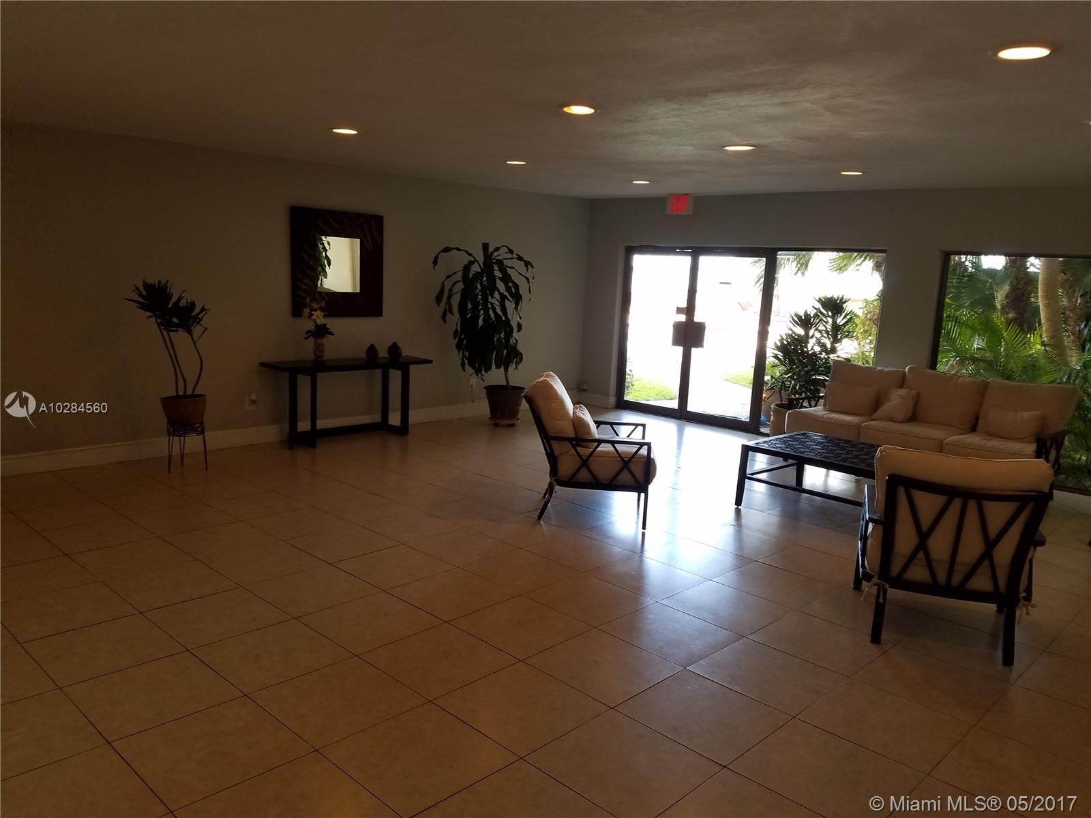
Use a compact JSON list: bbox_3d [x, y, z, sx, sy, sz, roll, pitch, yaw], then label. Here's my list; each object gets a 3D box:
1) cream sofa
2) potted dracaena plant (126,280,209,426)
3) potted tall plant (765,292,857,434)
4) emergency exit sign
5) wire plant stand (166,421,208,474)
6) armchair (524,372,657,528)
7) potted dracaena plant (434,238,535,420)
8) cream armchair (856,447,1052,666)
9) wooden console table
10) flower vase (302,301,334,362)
[{"bbox_3d":[3.233,0.144,7.156,2.118,0.934,0.894,12,13,43],"label":"cream sofa"},{"bbox_3d":[-2.833,-0.394,6.162,0.618,1.117,0.494,-2,10,-25],"label":"potted dracaena plant"},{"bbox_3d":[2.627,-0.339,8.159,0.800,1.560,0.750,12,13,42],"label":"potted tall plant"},{"bbox_3d":[1.509,-2.307,9.264,0.320,0.220,0.060,12,13,42],"label":"emergency exit sign"},{"bbox_3d":[-2.760,0.282,6.322,0.322,0.380,0.322,-1,10,-24],"label":"wire plant stand"},{"bbox_3d":[0.315,0.251,5.752,0.930,0.966,0.750,3,10,3],"label":"armchair"},{"bbox_3d":[-0.628,-0.742,8.440,1.022,1.896,0.927,2,10,-4],"label":"potted dracaena plant"},{"bbox_3d":[1.966,0.690,4.027,0.750,0.850,0.870,6,10,18],"label":"cream armchair"},{"bbox_3d":[-1.808,-0.081,7.672,0.442,0.738,1.576,12,13,43],"label":"wooden console table"},{"bbox_3d":[-2.052,-0.686,7.381,0.250,0.570,0.260,12,13,42],"label":"flower vase"}]

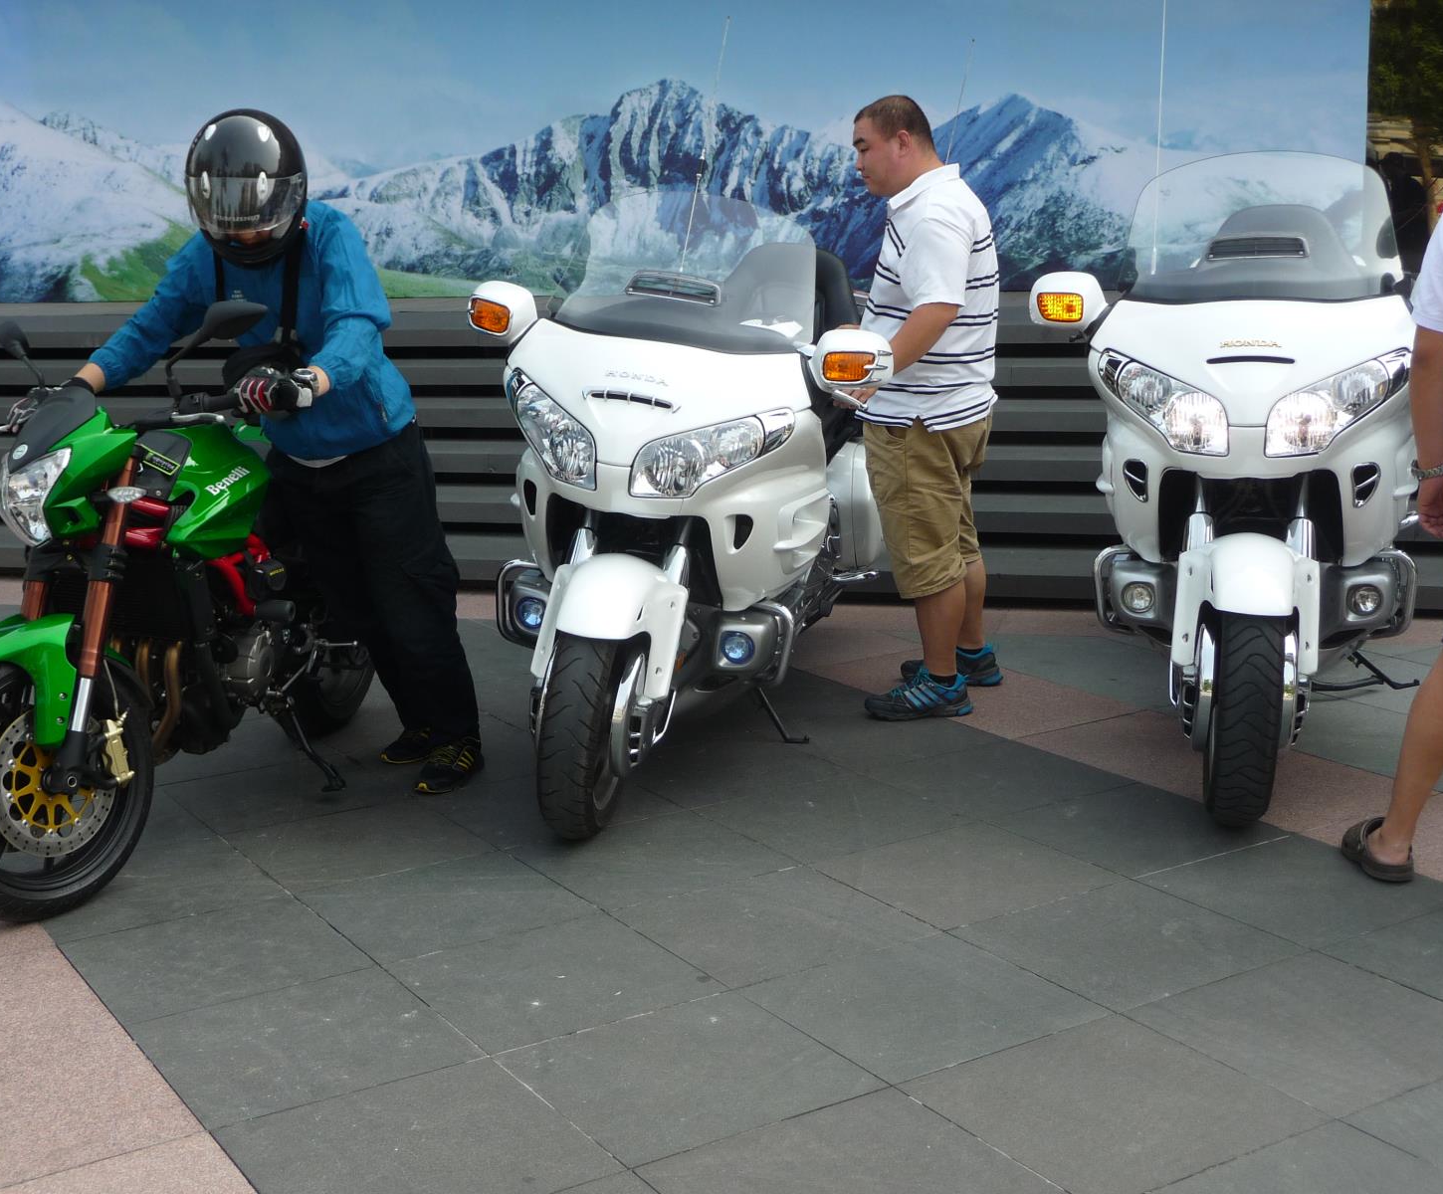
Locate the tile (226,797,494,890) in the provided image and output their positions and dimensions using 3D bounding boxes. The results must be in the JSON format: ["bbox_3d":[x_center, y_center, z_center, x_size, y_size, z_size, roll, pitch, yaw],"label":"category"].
[{"bbox_3d":[-0.830,0.575,4.519,0.488,0.030,0.488,-9,13,-31],"label":"tile"}]

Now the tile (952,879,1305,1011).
[{"bbox_3d":[0.791,0.685,3.878,0.497,0.025,0.497,-9,14,-31],"label":"tile"}]

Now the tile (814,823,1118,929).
[{"bbox_3d":[0.524,0.609,4.287,0.497,0.025,0.497,-9,14,-31],"label":"tile"}]

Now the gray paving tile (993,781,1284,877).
[{"bbox_3d":[0.957,0.546,4.549,0.500,0.030,0.500,-9,14,-31],"label":"gray paving tile"}]

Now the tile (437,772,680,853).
[{"bbox_3d":[-0.415,0.512,4.768,0.488,0.030,0.488,-9,13,-31],"label":"tile"}]

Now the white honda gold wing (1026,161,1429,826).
[{"bbox_3d":[1.429,-0.407,5.243,1.030,1.470,2.600,2,12,17],"label":"white honda gold wing"}]

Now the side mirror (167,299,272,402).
[{"bbox_3d":[-1.079,-0.527,4.240,0.230,0.210,0.100,4,13,24],"label":"side mirror"}]

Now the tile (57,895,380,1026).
[{"bbox_3d":[-1.005,0.727,3.945,0.497,0.025,0.497,-9,14,-31],"label":"tile"}]

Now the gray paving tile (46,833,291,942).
[{"bbox_3d":[-1.267,0.650,4.364,0.500,0.030,0.500,-9,14,-31],"label":"gray paving tile"}]

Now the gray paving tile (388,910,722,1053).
[{"bbox_3d":[-0.316,0.726,3.700,0.488,0.030,0.488,-9,13,-31],"label":"gray paving tile"}]

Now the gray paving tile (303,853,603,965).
[{"bbox_3d":[-0.573,0.651,4.110,0.488,0.030,0.488,-9,13,-31],"label":"gray paving tile"}]

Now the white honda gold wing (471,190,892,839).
[{"bbox_3d":[-0.066,-0.365,5.296,1.030,1.450,2.600,7,13,15],"label":"white honda gold wing"}]

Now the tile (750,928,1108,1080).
[{"bbox_3d":[0.366,0.755,3.625,0.500,0.030,0.500,-9,14,-31],"label":"tile"}]

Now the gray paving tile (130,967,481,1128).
[{"bbox_3d":[-0.731,0.790,3.451,0.488,0.030,0.488,-9,13,-31],"label":"gray paving tile"}]

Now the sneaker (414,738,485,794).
[{"bbox_3d":[-0.682,0.419,5.052,0.105,0.110,0.285,5,13,28],"label":"sneaker"}]

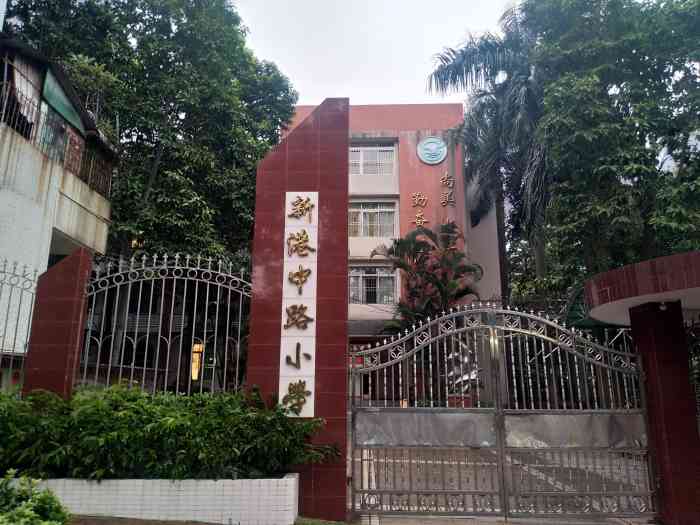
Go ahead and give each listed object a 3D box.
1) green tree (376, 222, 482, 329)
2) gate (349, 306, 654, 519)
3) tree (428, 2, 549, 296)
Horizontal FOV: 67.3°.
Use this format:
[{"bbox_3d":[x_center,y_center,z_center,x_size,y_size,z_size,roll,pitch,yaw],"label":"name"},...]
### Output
[{"bbox_3d":[2.824,2.307,17.986,3.600,7.200,3.400,0,-14,0],"label":"green tree"},{"bbox_3d":[1.900,1.896,6.999,3.850,2.700,0.130,-1,-14,3],"label":"gate"},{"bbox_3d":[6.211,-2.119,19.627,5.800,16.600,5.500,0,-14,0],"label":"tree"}]

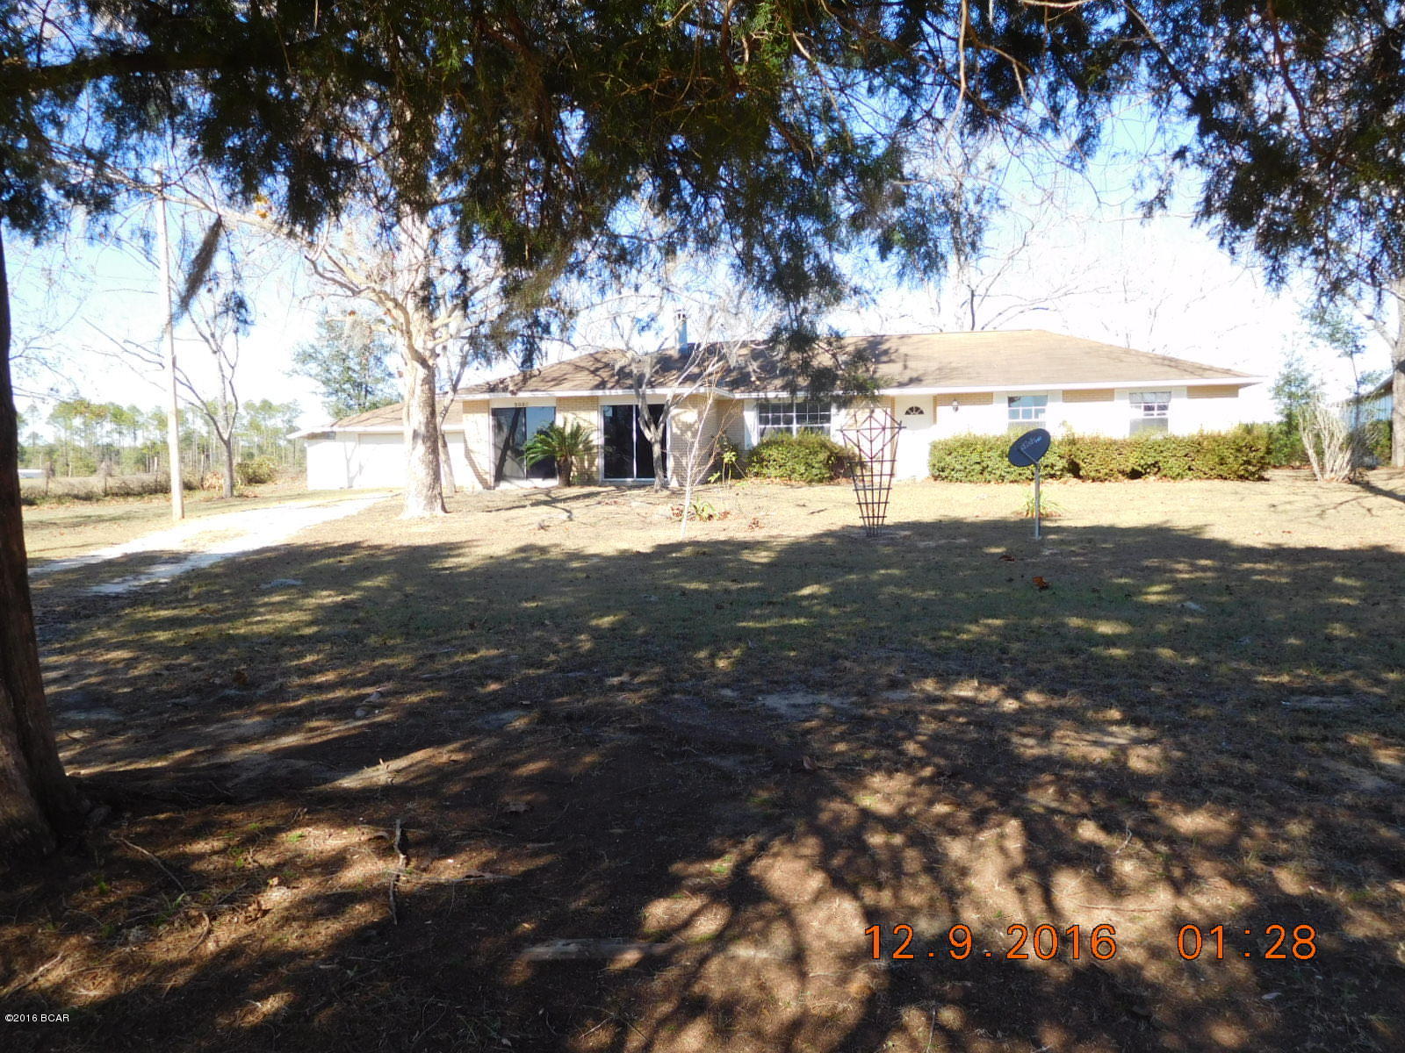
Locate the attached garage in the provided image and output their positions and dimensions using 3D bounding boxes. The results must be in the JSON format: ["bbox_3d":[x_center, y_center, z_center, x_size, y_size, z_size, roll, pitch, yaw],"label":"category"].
[{"bbox_3d":[-11.250,-3.460,41.460,7.800,3.700,7.200,0,3,14],"label":"attached garage"}]

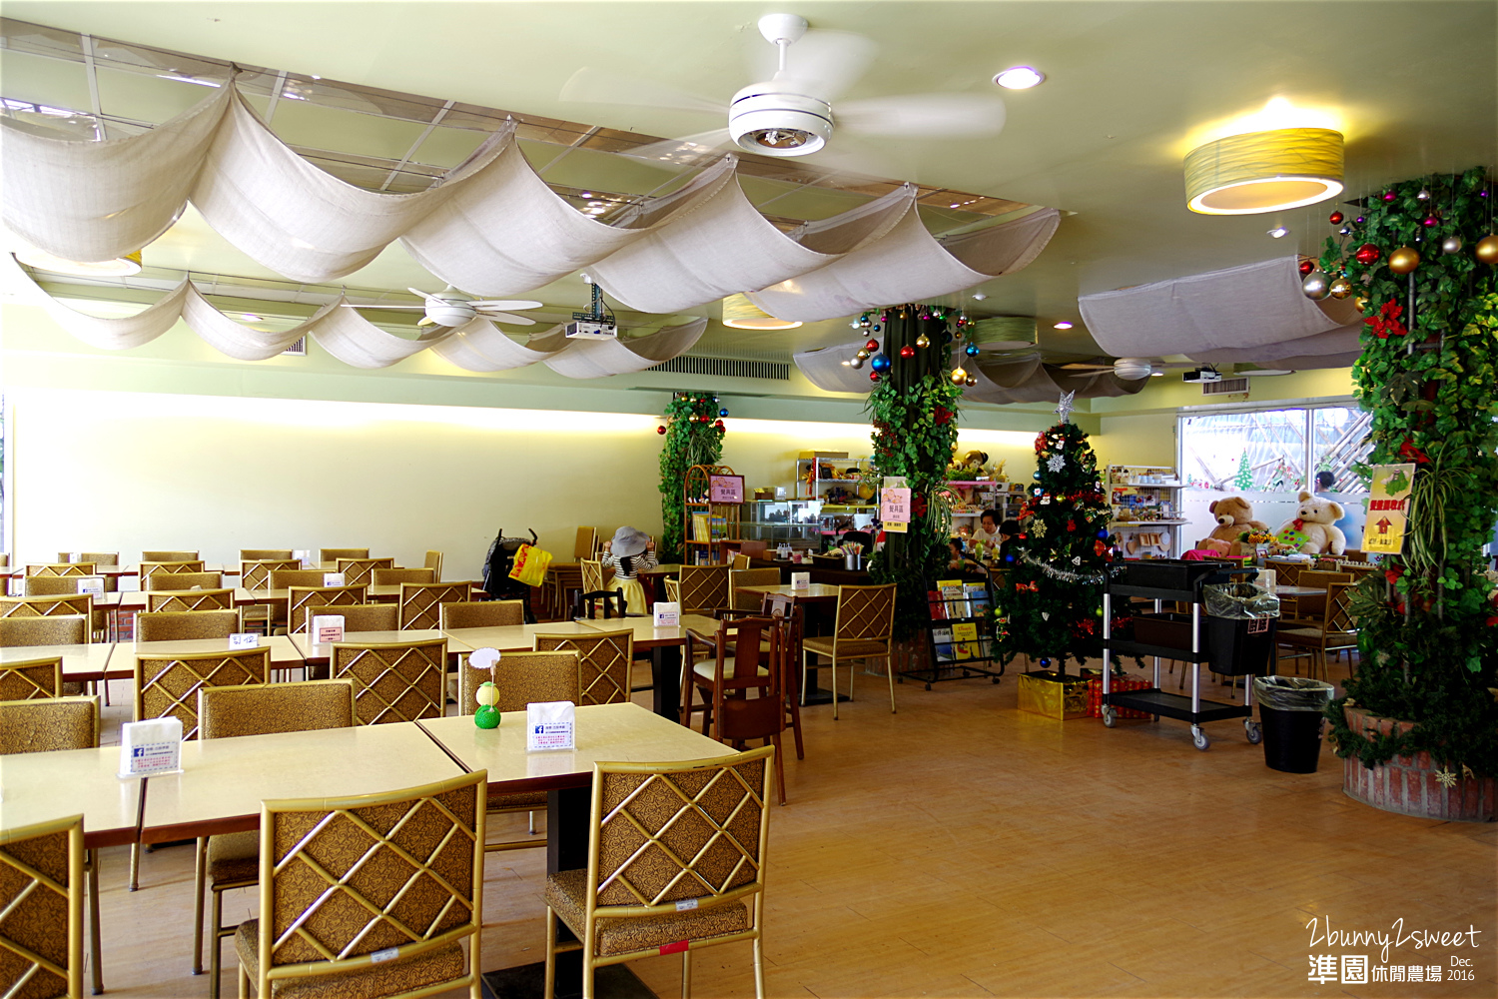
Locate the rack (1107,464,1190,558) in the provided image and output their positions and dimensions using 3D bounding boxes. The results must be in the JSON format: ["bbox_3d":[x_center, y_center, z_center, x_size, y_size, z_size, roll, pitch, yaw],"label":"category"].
[{"bbox_3d":[4.884,0.492,12.197,1.050,1.819,0.380,1,1,-27],"label":"rack"}]

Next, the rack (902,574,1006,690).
[{"bbox_3d":[1.523,0.945,7.587,0.680,0.900,0.360,1,1,-28],"label":"rack"}]

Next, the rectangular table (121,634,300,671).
[{"bbox_3d":[-2.334,1.028,4.290,0.711,0.741,0.717,1,1,-29],"label":"rectangular table"}]

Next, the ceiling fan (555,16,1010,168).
[{"bbox_3d":[0.105,-1.322,3.177,1.420,0.385,1.420,1,1,-29],"label":"ceiling fan"}]

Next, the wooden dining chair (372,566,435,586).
[{"bbox_3d":[-2.496,0.965,7.330,0.460,0.869,0.510,0,1,-28],"label":"wooden dining chair"}]

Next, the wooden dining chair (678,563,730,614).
[{"bbox_3d":[-0.474,0.961,8.416,0.460,0.855,0.510,1,1,-29],"label":"wooden dining chair"}]

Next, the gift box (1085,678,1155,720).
[{"bbox_3d":[2.490,1.326,6.746,0.350,0.240,0.300,1,1,5],"label":"gift box"}]

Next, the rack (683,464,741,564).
[{"bbox_3d":[-0.373,0.520,10.042,0.330,1.710,0.590,1,1,-29],"label":"rack"}]

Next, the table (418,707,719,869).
[{"bbox_3d":[-0.521,1.037,2.823,0.680,0.742,0.680,1,1,-26],"label":"table"}]

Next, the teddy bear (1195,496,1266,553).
[{"bbox_3d":[6.091,0.347,12.600,0.620,0.800,0.720,0,1,-28],"label":"teddy bear"}]

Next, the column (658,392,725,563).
[{"bbox_3d":[-0.655,0.047,11.400,0.740,2.570,0.720,1,0,0],"label":"column"}]

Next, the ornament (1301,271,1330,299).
[{"bbox_3d":[2.838,-1.071,5.000,0.137,0.142,0.137,0,0,-30],"label":"ornament"}]

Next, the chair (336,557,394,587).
[{"bbox_3d":[-3.354,0.917,8.644,0.460,0.855,0.510,1,1,-29],"label":"chair"}]

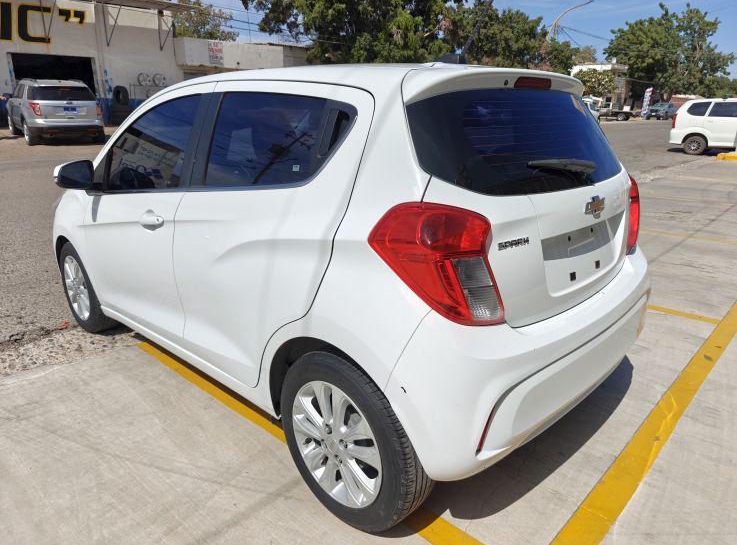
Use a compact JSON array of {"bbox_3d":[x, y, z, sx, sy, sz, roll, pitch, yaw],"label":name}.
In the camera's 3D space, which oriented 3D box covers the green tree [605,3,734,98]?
[{"bbox_3d":[33.295,-23.593,54.000,12.200,11.200,11.000,12,22,31],"label":"green tree"}]

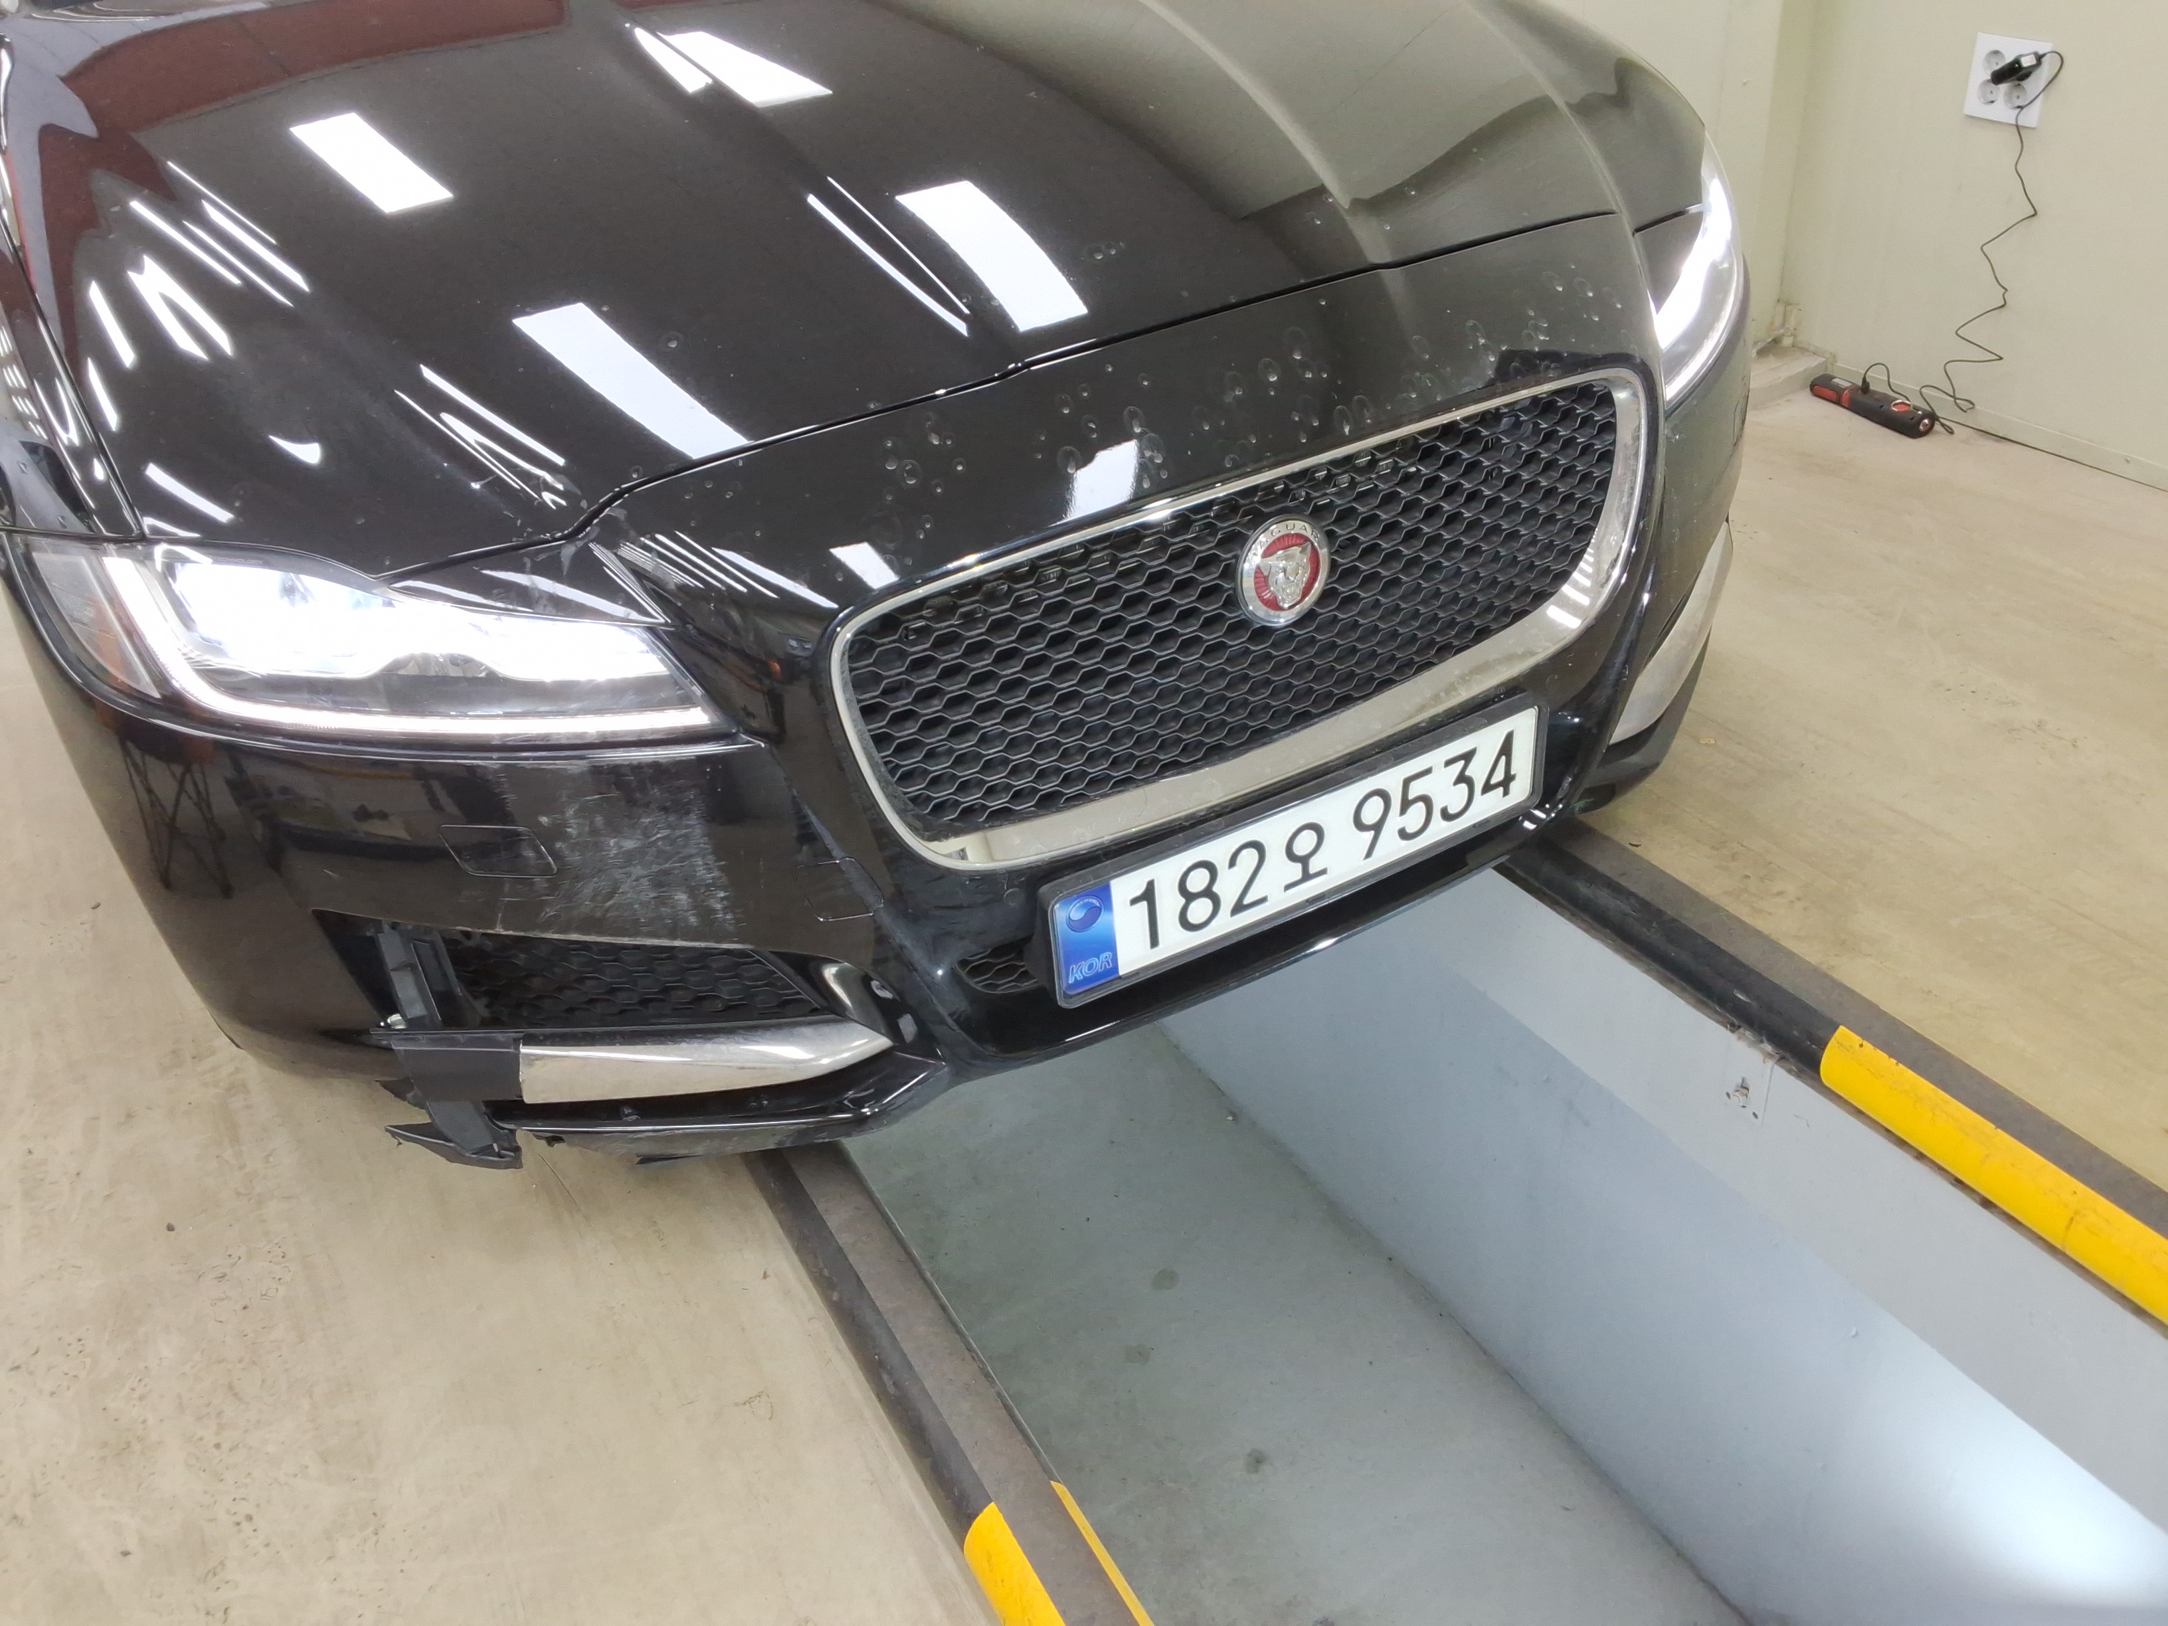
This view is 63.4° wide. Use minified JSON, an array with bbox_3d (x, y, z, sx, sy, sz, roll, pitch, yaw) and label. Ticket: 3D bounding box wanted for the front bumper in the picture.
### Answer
[{"bbox_3d":[0.064,-0.174,1.755,1.850,0.630,0.610,-21,35,-20],"label":"front bumper"}]

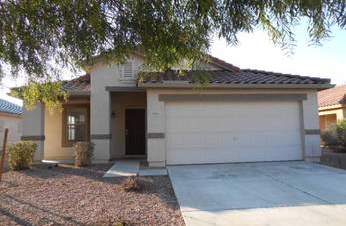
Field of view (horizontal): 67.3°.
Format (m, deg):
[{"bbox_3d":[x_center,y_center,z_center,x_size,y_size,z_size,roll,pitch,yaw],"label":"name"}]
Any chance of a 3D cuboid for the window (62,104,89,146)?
[{"bbox_3d":[-3.730,0.493,10.008,1.046,1.648,0.138,-1,-4,-7],"label":"window"}]

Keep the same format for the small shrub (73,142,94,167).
[{"bbox_3d":[-2.977,1.366,8.655,0.708,0.831,0.686,-1,-4,-7],"label":"small shrub"}]

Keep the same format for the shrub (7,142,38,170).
[{"bbox_3d":[-4.713,1.336,8.097,0.878,0.893,0.852,-1,-4,-7],"label":"shrub"}]

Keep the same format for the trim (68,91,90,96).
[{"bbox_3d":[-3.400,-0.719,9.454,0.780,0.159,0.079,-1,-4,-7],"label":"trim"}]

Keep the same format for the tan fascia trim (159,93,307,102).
[{"bbox_3d":[2.117,-0.528,8.847,5.198,0.217,0.099,-1,-4,-7],"label":"tan fascia trim"}]

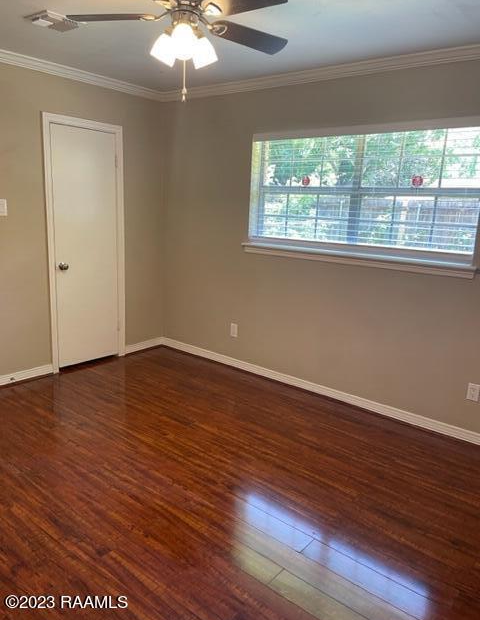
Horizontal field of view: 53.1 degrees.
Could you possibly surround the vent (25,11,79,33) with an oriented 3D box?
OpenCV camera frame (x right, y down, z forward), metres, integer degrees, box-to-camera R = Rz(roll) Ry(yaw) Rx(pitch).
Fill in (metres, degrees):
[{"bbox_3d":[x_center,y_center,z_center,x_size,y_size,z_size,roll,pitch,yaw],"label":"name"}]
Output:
[{"bbox_3d":[-1.040,-1.606,2.710,0.230,0.035,0.237,12,16,38],"label":"vent"}]

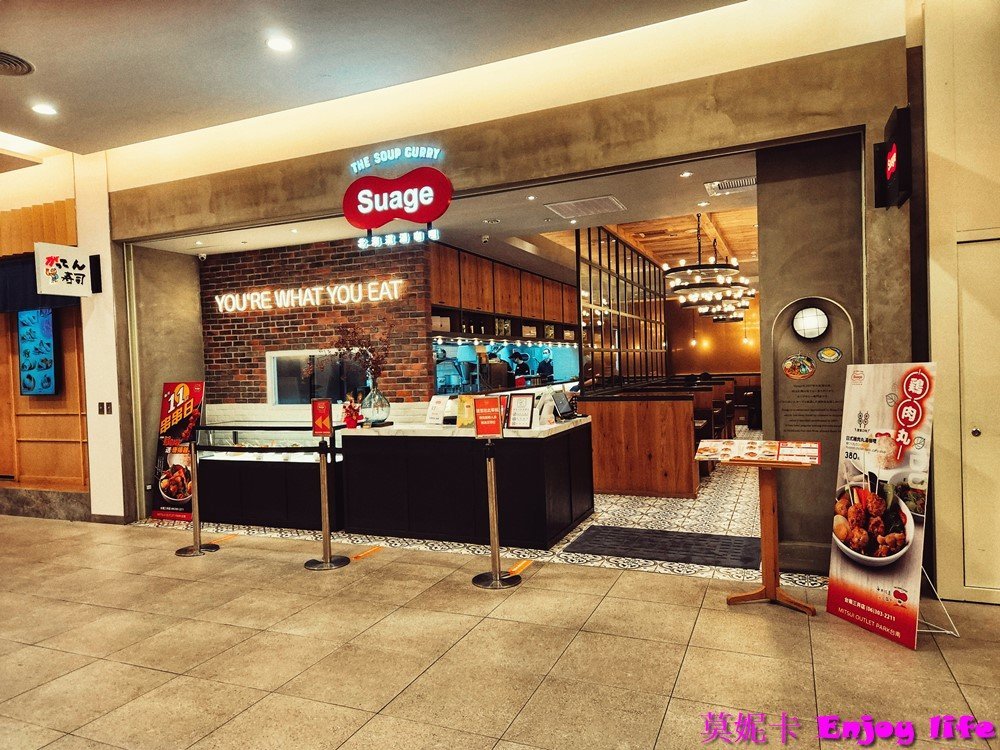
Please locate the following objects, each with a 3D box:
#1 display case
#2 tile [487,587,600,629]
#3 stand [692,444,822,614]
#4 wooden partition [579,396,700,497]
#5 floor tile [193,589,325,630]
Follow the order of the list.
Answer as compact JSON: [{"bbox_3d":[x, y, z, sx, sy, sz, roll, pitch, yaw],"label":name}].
[{"bbox_3d":[-2.254,1.015,6.950,1.860,1.000,0.650,-2,1,23],"label":"display case"},{"bbox_3d":[0.315,1.489,4.237,0.600,0.015,0.600,-1,1,23],"label":"tile"},{"bbox_3d":[1.655,0.931,4.238,0.730,1.010,0.400,-2,1,23],"label":"stand"},{"bbox_3d":[1.570,0.816,7.654,1.340,1.145,0.160,-2,1,23],"label":"wooden partition"},{"bbox_3d":[-1.575,1.546,4.395,0.600,0.015,0.600,-1,1,23],"label":"floor tile"}]

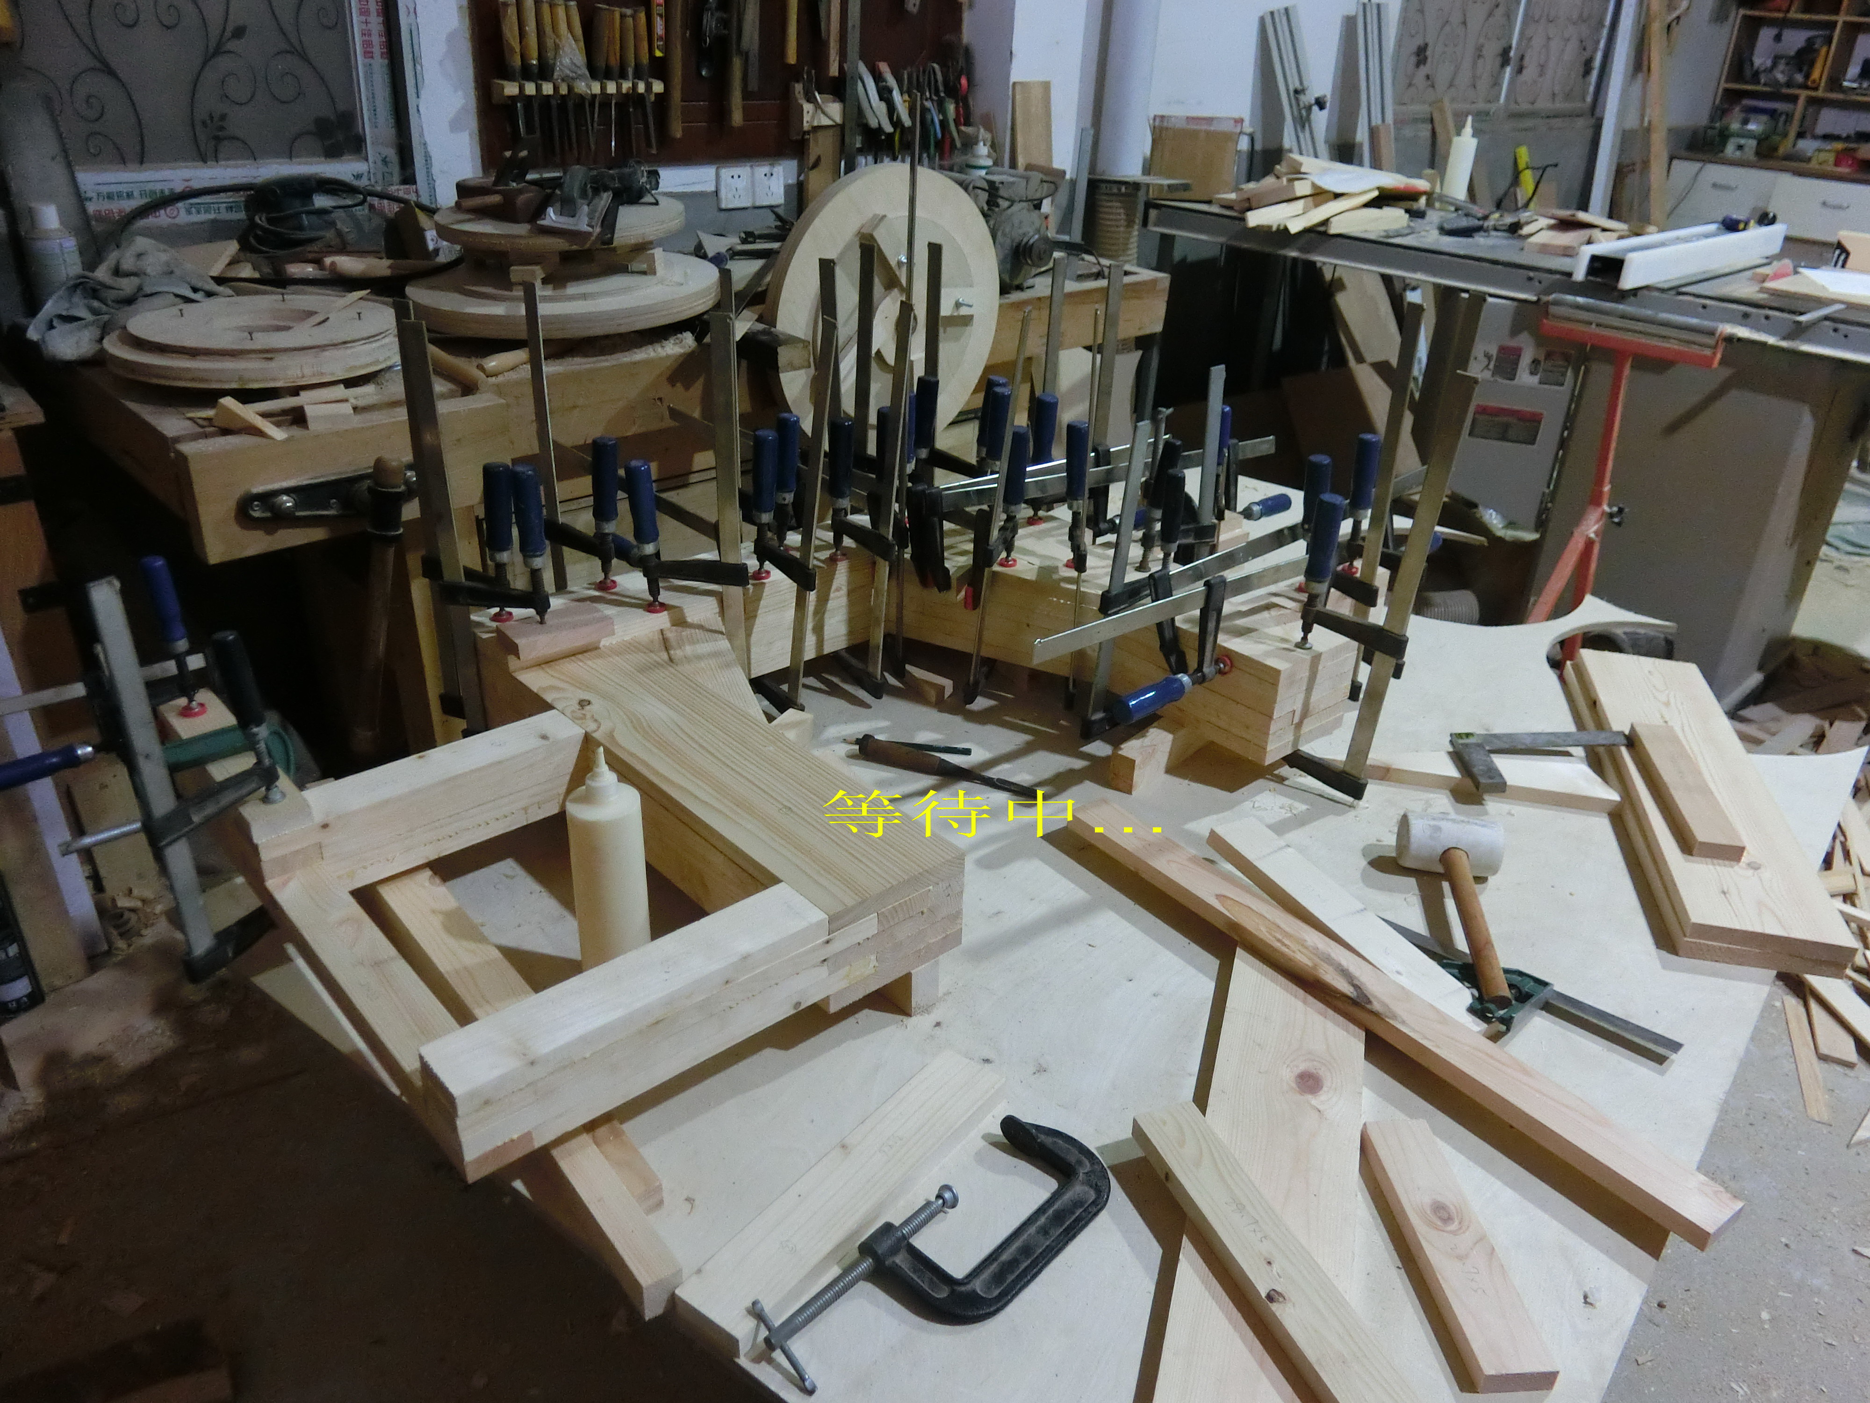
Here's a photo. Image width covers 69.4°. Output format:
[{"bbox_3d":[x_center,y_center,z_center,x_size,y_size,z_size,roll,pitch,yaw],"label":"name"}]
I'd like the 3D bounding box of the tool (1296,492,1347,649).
[{"bbox_3d":[0.413,-0.139,1.459,0.031,0.185,0.031,-21,35,-37],"label":"tool"}]

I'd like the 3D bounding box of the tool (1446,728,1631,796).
[{"bbox_3d":[0.770,0.082,1.662,0.226,0.020,0.138,3,25,2],"label":"tool"}]

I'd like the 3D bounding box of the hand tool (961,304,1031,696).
[{"bbox_3d":[0.102,-0.267,1.843,0.040,0.531,0.150,14,23,13],"label":"hand tool"}]

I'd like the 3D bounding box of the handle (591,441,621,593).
[{"bbox_3d":[-0.421,-0.239,1.727,0.034,0.200,0.034,5,24,0],"label":"handle"}]

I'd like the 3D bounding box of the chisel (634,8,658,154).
[{"bbox_3d":[-0.553,-1.196,2.601,0.028,0.253,0.028,23,34,38],"label":"chisel"}]

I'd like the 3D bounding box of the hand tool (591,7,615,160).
[{"bbox_3d":[-0.625,-1.164,2.546,0.028,0.261,0.034,23,28,38],"label":"hand tool"}]

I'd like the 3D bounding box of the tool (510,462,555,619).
[{"bbox_3d":[-0.418,-0.163,1.412,0.033,0.183,0.033,-20,35,-37],"label":"tool"}]

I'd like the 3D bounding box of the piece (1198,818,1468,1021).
[{"bbox_3d":[0.412,0.218,1.411,0.056,0.019,0.362,-8,27,-22],"label":"piece"}]

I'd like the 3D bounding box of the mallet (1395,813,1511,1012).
[{"bbox_3d":[0.553,0.211,1.385,0.110,0.064,0.316,5,25,7],"label":"mallet"}]

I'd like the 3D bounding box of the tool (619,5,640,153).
[{"bbox_3d":[-0.581,-1.185,2.581,0.028,0.254,0.028,23,31,38],"label":"tool"}]

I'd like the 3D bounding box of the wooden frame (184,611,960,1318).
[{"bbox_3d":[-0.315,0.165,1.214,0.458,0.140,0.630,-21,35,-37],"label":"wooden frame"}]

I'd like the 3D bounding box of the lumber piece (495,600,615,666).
[{"bbox_3d":[-0.446,-0.082,1.595,0.122,0.021,0.066,-20,32,-39],"label":"lumber piece"}]

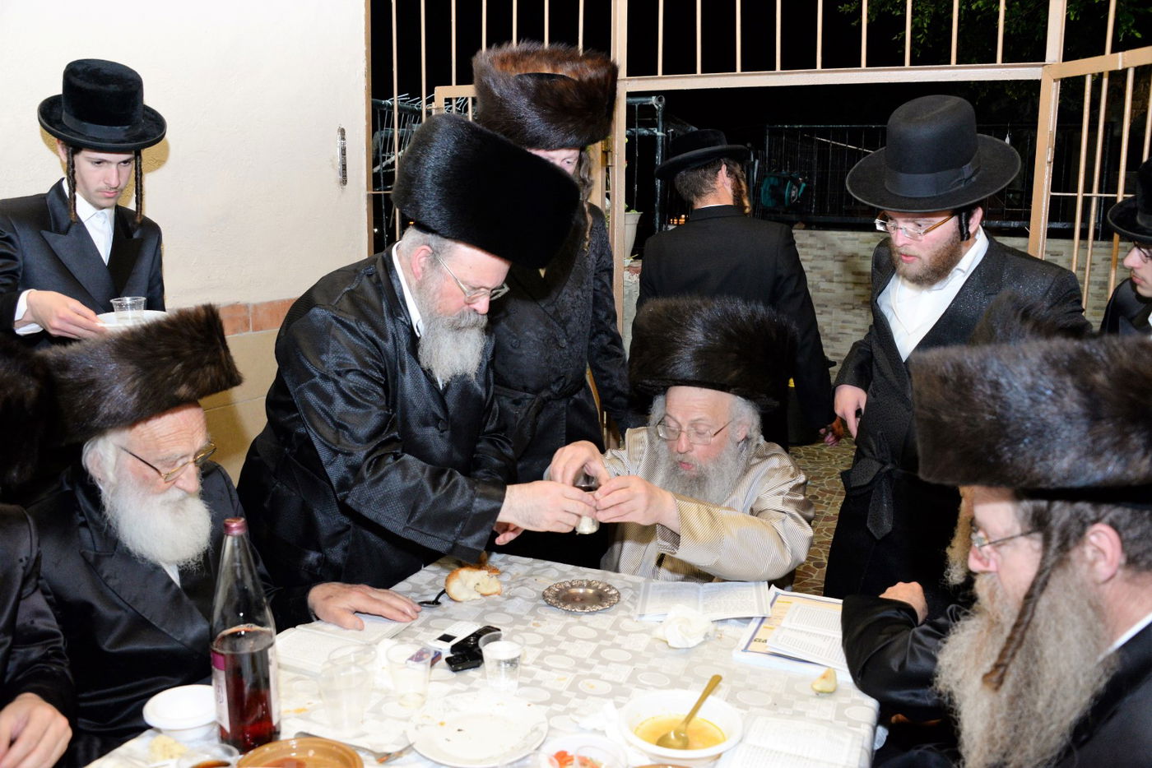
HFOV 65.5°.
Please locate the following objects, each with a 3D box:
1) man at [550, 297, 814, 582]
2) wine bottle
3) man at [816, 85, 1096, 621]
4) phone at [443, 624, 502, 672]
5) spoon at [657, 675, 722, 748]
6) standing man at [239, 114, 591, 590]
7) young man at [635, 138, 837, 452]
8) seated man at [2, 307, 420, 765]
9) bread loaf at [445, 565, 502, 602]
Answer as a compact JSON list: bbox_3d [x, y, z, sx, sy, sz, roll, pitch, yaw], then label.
[{"bbox_3d":[0.217,0.457,1.908,0.600,1.280,0.680,4,11,20],"label":"man"},{"bbox_3d":[-0.444,0.325,1.176,0.083,0.305,0.083,-4,11,-21],"label":"wine bottle"},{"bbox_3d":[0.798,0.232,2.000,0.380,1.700,0.520,-7,12,-36],"label":"man"},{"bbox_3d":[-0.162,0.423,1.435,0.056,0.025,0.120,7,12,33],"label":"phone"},{"bbox_3d":[0.158,0.440,1.189,0.040,0.025,0.178,7,26,32],"label":"spoon"},{"bbox_3d":[-0.338,0.256,1.960,0.770,1.650,0.570,6,11,29],"label":"standing man"},{"bbox_3d":[0.560,-0.020,3.245,0.620,1.760,0.380,4,11,20],"label":"young man"},{"bbox_3d":[-0.604,0.511,1.543,0.720,1.290,0.620,5,11,25],"label":"seated man"},{"bbox_3d":[-0.197,0.361,1.681,0.108,0.062,0.075,-1,10,-6],"label":"bread loaf"}]

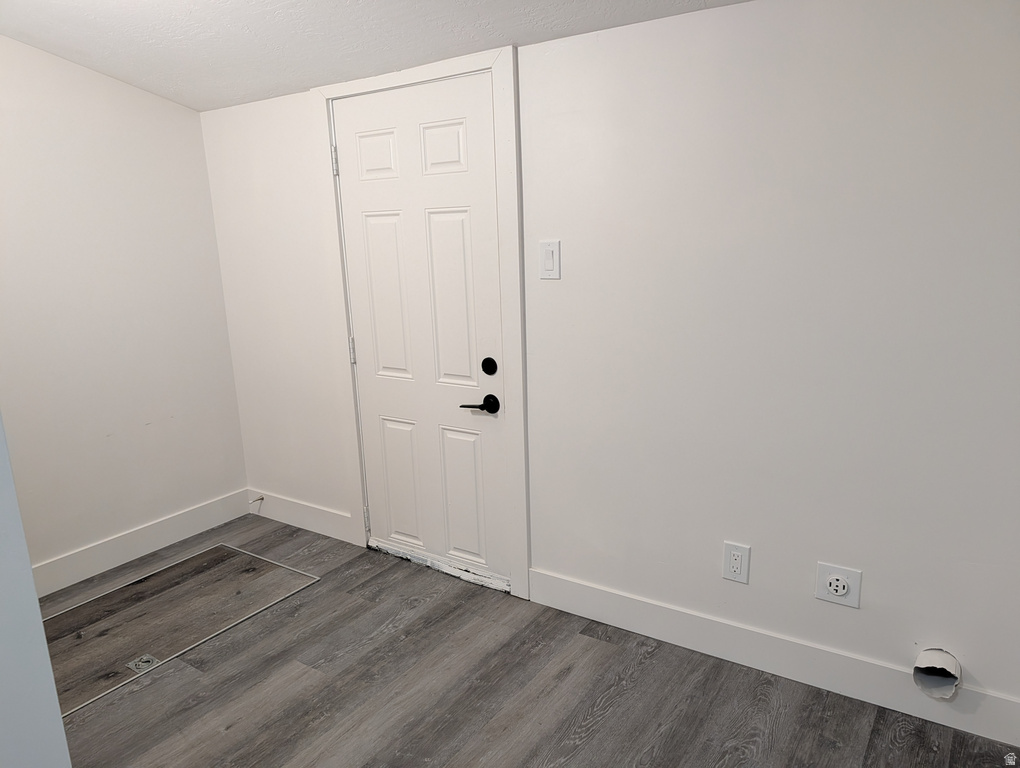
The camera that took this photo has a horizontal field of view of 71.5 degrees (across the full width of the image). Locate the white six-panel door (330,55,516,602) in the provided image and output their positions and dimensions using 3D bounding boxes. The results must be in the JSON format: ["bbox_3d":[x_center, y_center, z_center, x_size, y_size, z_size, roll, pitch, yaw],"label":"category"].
[{"bbox_3d":[-0.324,-0.168,2.716,0.746,1.825,0.045,6,15,33],"label":"white six-panel door"}]

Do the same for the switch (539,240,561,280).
[{"bbox_3d":[0.133,-0.405,2.322,0.077,0.125,0.011,6,15,33],"label":"switch"}]

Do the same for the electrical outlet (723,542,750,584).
[{"bbox_3d":[0.695,0.549,2.174,0.079,0.122,0.010,6,15,33],"label":"electrical outlet"}]

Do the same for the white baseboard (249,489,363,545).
[{"bbox_3d":[-0.964,0.613,3.306,0.771,0.132,0.015,6,15,33],"label":"white baseboard"}]

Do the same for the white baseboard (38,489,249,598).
[{"bbox_3d":[-1.570,0.676,3.109,0.015,0.132,1.025,6,15,33],"label":"white baseboard"}]

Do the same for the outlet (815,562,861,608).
[{"bbox_3d":[0.935,0.573,2.015,0.116,0.114,0.014,6,15,33],"label":"outlet"}]

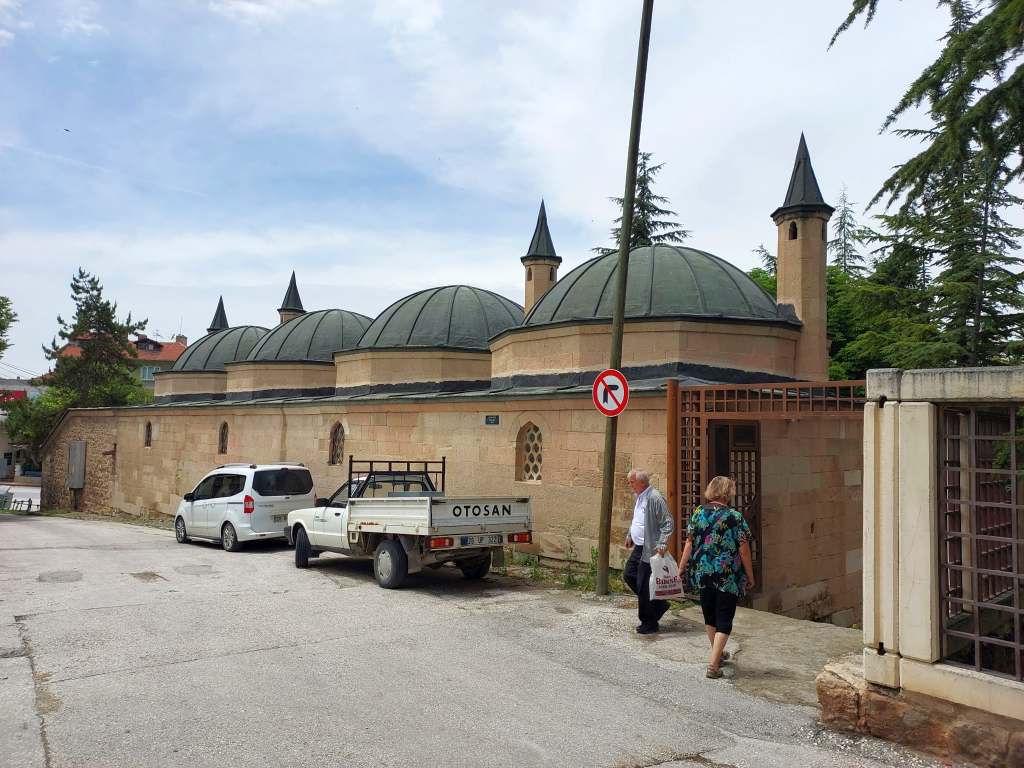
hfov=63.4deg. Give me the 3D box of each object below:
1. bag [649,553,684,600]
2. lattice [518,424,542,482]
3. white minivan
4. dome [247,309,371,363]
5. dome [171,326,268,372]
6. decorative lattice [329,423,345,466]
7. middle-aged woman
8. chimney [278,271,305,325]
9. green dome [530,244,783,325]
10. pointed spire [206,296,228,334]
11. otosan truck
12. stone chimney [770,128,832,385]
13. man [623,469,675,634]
[{"bbox_3d":[1.530,1.911,8.200,0.360,0.470,0.120,3,-4,-25],"label":"bag"},{"bbox_3d":[0.370,1.186,14.411,0.250,1.044,0.688,3,-4,-41],"label":"lattice"},{"bbox_3d":[-6.152,2.763,18.809,1.820,1.750,4.160,4,-7,-44],"label":"white minivan"},{"bbox_3d":[-5.323,-1.344,25.243,5.150,1.800,5.150,4,-5,-41],"label":"dome"},{"bbox_3d":[-9.389,-1.144,29.871,5.150,1.800,5.150,4,-5,-41],"label":"dome"},{"bbox_3d":[-4.038,1.411,19.542,0.250,1.018,0.751,3,-4,-41],"label":"decorative lattice"},{"bbox_3d":[1.622,1.534,6.600,0.580,1.590,0.480,0,-3,16],"label":"middle-aged woman"},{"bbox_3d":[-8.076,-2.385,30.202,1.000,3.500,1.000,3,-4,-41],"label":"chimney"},{"bbox_3d":[2.809,-1.744,15.986,5.150,1.800,5.150,1,-3,0],"label":"green dome"},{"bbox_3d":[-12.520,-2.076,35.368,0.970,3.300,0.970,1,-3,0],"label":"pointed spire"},{"bbox_3d":[-1.902,2.091,13.109,1.775,1.855,4.693,5,-8,-40],"label":"otosan truck"},{"bbox_3d":[4.886,-2.115,13.917,1.100,4.240,1.100,4,-4,-37],"label":"stone chimney"},{"bbox_3d":[1.368,1.678,8.300,0.500,1.660,0.520,2,-3,-24],"label":"man"}]

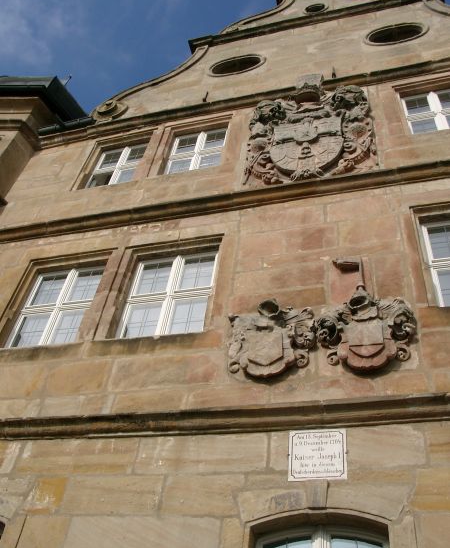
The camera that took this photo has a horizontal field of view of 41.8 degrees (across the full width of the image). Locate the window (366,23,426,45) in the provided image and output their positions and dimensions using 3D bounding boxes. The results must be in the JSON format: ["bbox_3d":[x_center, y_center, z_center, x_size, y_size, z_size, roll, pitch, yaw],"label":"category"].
[{"bbox_3d":[3.167,-4.411,10.884,1.137,0.902,0.141,-7,-48,15],"label":"window"}]

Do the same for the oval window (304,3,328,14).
[{"bbox_3d":[1.977,-5.733,12.802,0.540,0.540,0.141,-7,-48,15],"label":"oval window"}]

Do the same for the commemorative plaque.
[{"bbox_3d":[0.812,1.574,5.158,0.501,0.479,0.024,-7,-48,15],"label":"commemorative plaque"}]

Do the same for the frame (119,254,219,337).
[{"bbox_3d":[-0.710,0.315,7.514,1.090,1.528,0.113,-7,-48,15],"label":"frame"}]

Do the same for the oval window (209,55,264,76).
[{"bbox_3d":[0.248,-4.103,11.680,1.175,0.916,0.141,-7,-48,15],"label":"oval window"}]

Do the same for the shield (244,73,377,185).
[{"bbox_3d":[1.280,-2.341,9.068,1.880,2.679,0.305,-7,-48,15],"label":"shield"}]

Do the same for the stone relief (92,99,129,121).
[{"bbox_3d":[-2.224,-3.106,11.326,0.752,0.846,0.235,-7,-48,15],"label":"stone relief"}]

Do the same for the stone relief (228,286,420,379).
[{"bbox_3d":[0.935,0.571,6.034,1.918,1.151,0.259,-7,-48,15],"label":"stone relief"}]

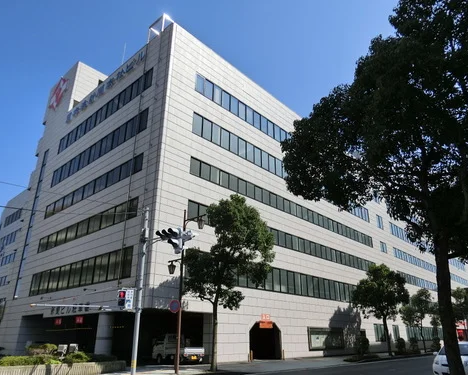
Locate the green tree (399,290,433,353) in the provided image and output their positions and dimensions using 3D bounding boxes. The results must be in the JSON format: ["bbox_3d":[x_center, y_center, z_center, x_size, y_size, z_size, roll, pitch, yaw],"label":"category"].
[{"bbox_3d":[22.641,16.315,44.554,4.000,7.360,4.000,-20,-30,39],"label":"green tree"}]

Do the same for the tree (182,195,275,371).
[{"bbox_3d":[-0.229,5.037,20.361,4.900,9.500,5.000,0,-22,0],"label":"tree"}]

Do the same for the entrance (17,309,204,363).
[{"bbox_3d":[-10.606,11.564,28.021,20.070,3.144,4.600,-19,-29,39],"label":"entrance"}]

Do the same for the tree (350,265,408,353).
[{"bbox_3d":[14.454,11.945,35.514,5.200,8.350,5.300,-19,-29,39],"label":"tree"}]

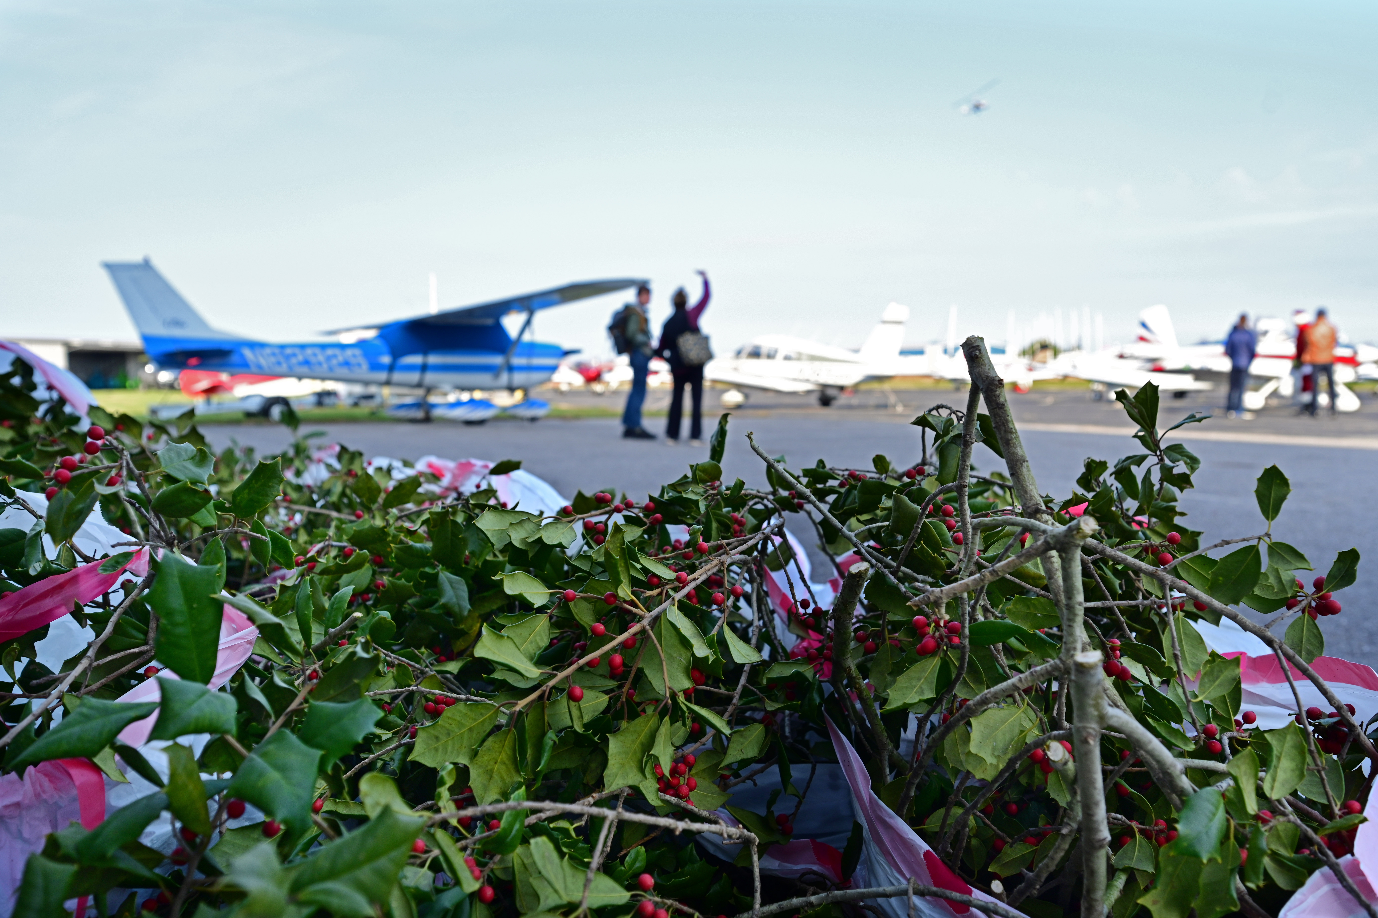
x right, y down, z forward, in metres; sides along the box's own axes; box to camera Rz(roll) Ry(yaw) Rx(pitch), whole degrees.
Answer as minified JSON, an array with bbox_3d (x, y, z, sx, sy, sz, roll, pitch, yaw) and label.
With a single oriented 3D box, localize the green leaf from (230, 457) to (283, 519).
[{"bbox_3d":[-0.287,0.020,0.714,0.025,0.044,0.011,31,-29,2],"label":"green leaf"}]

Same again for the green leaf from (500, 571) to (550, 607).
[{"bbox_3d":[-0.113,0.089,0.730,0.042,0.026,0.018,8,15,-2],"label":"green leaf"}]

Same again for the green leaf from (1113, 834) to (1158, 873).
[{"bbox_3d":[0.275,0.243,0.660,0.028,0.030,0.016,3,24,-1],"label":"green leaf"}]

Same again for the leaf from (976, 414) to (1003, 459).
[{"bbox_3d":[0.212,-0.017,0.760,0.023,0.046,0.014,-30,0,10],"label":"leaf"}]

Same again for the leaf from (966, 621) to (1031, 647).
[{"bbox_3d":[0.191,0.107,0.660,0.044,0.010,0.025,0,30,0],"label":"leaf"}]

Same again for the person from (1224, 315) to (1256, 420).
[{"bbox_3d":[9.250,-1.542,17.934,0.550,1.760,0.360,2,5,24],"label":"person"}]

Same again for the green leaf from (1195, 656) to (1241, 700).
[{"bbox_3d":[0.347,0.144,0.704,0.022,0.038,0.009,47,-4,41],"label":"green leaf"}]

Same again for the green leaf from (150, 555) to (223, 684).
[{"bbox_3d":[-0.248,0.079,0.530,0.036,0.066,0.014,-9,-9,-7],"label":"green leaf"}]

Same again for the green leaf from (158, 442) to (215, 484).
[{"bbox_3d":[-0.399,0.003,0.850,0.044,0.037,0.013,-6,-26,-9],"label":"green leaf"}]

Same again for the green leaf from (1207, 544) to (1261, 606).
[{"bbox_3d":[0.387,0.083,0.760,0.032,0.047,0.009,41,0,-1],"label":"green leaf"}]

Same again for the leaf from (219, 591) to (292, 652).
[{"bbox_3d":[-0.230,0.088,0.570,0.050,0.020,0.013,35,-42,-17],"label":"leaf"}]

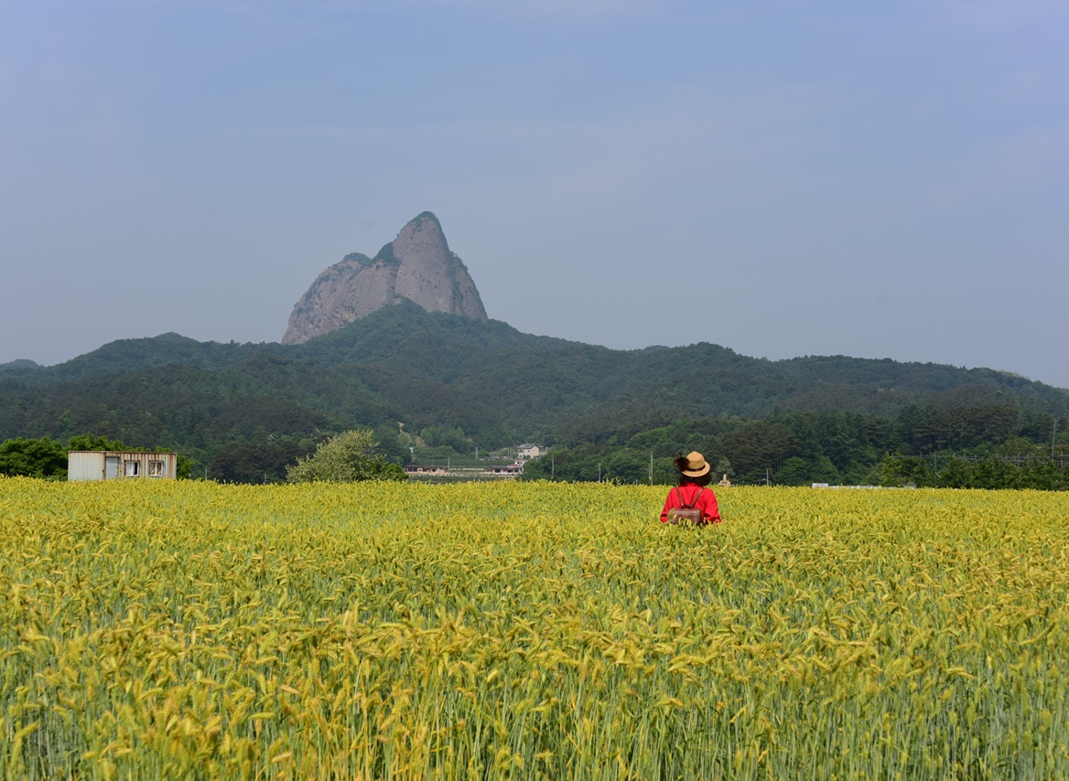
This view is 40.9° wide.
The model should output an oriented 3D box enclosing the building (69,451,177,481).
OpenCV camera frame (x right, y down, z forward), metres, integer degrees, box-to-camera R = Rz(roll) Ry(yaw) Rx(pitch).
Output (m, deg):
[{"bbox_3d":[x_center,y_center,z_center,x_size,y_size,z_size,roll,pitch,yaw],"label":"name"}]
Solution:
[{"bbox_3d":[-24.051,4.908,83.868,2.700,2.600,6.000,-1,-4,26],"label":"building"}]

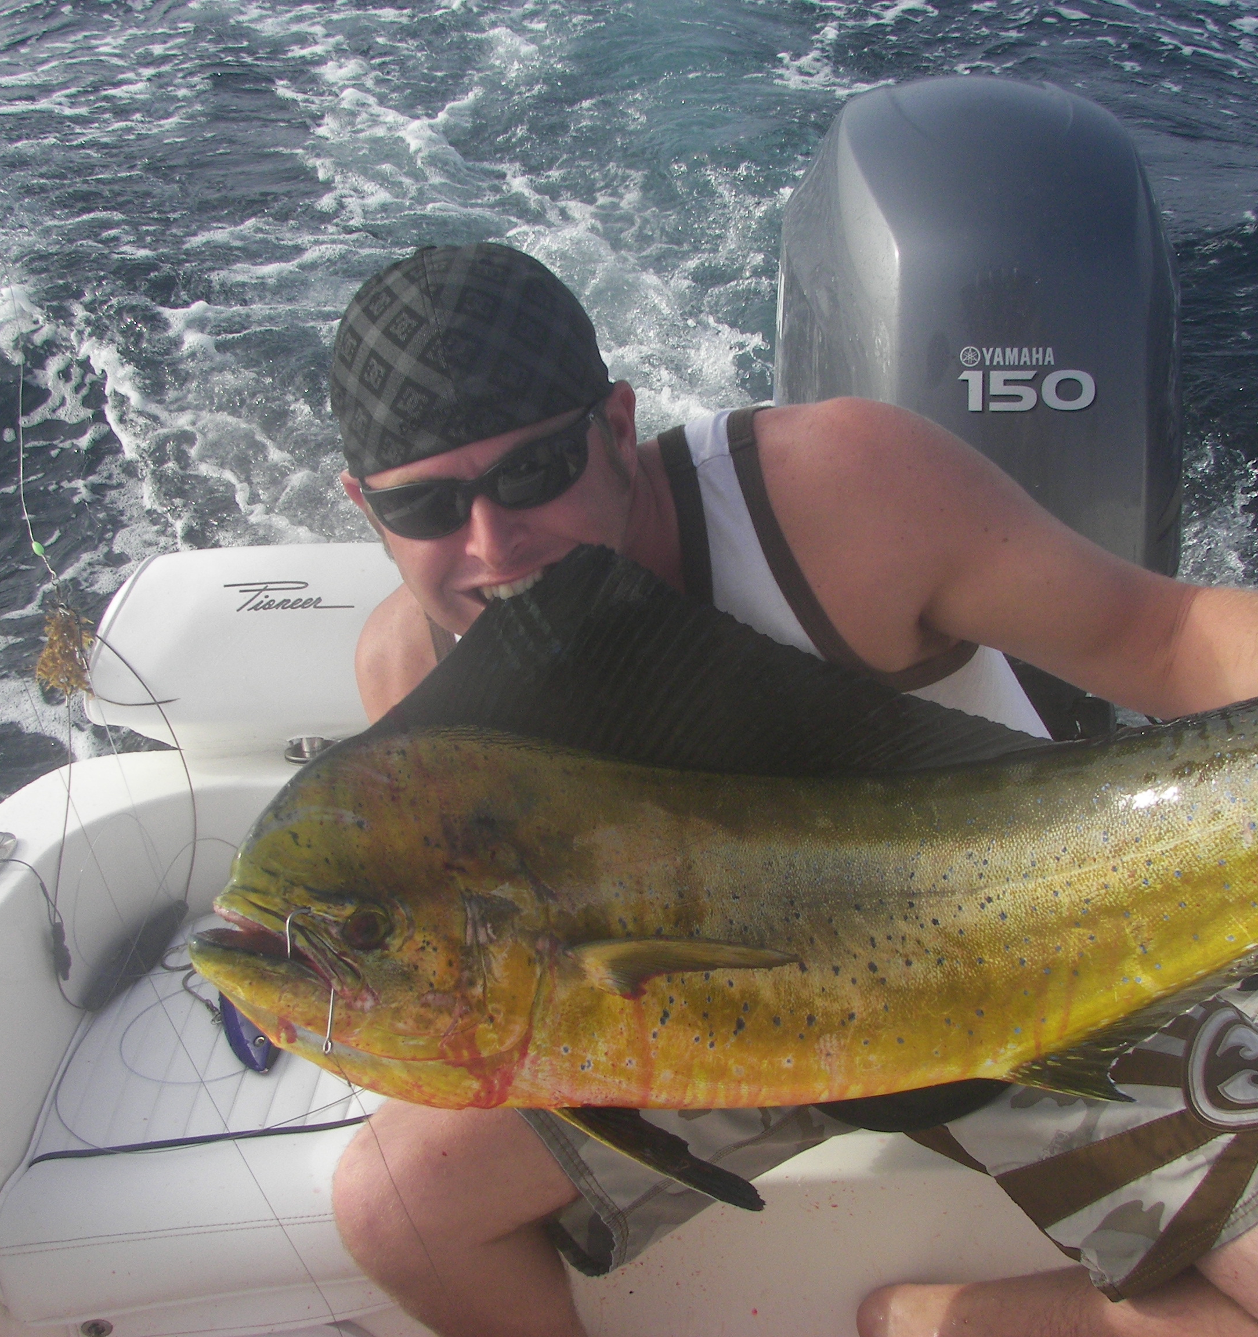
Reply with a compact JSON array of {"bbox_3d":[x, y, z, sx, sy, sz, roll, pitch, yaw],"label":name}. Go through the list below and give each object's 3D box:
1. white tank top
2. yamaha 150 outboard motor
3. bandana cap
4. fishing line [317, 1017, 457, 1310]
[{"bbox_3d":[0.130,0.090,1.360,0.420,0.560,0.270,-12,28,28],"label":"white tank top"},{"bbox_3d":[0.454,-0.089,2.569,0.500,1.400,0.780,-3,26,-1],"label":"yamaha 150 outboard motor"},{"bbox_3d":[-0.097,-0.196,1.185,0.180,0.142,0.215,-19,13,16],"label":"bandana cap"},{"bbox_3d":[-0.130,0.270,1.000,0.020,0.165,0.020,-25,0,11],"label":"fishing line"}]

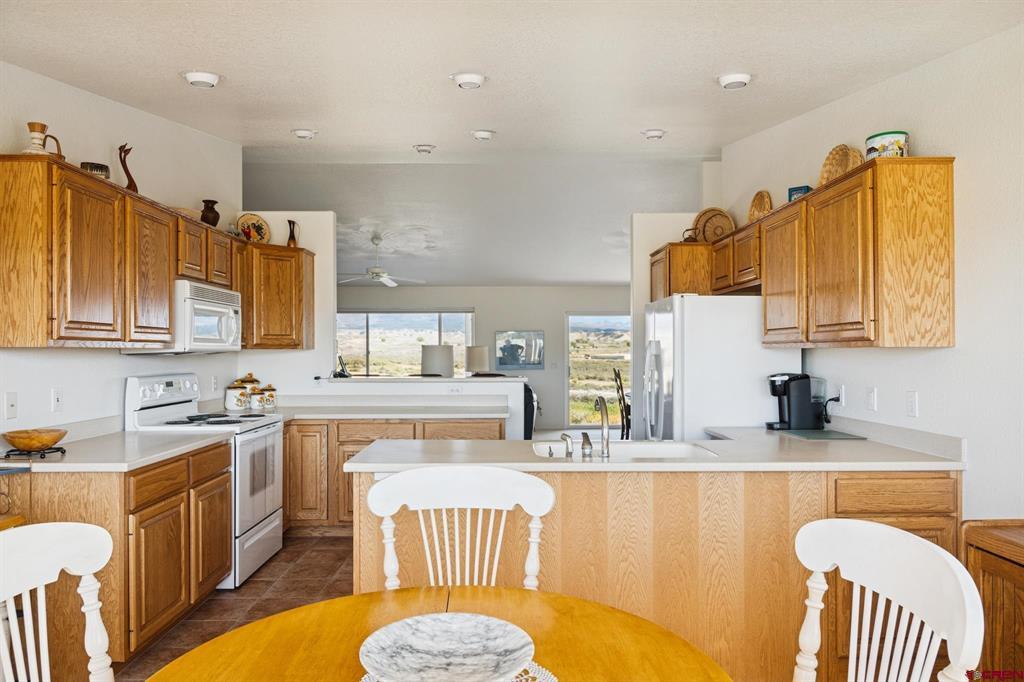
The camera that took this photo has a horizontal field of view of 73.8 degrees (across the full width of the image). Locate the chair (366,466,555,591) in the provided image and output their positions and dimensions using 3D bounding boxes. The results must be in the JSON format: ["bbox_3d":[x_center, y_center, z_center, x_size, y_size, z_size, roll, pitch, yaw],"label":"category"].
[{"bbox_3d":[-0.148,0.880,1.737,0.540,1.040,0.560,0,-1,0],"label":"chair"}]

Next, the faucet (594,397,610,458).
[{"bbox_3d":[0.391,0.368,2.982,0.050,0.252,0.215,0,-1,-1],"label":"faucet"}]

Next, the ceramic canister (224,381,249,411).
[{"bbox_3d":[-2.109,0.418,5.253,0.170,0.226,0.170,0,-1,-1],"label":"ceramic canister"}]

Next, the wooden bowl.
[{"bbox_3d":[-2.028,0.427,2.913,0.232,0.085,0.232,0,-1,0],"label":"wooden bowl"}]

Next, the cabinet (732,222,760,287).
[{"bbox_3d":[1.649,-0.549,4.344,0.328,0.348,0.465,0,-1,0],"label":"cabinet"}]

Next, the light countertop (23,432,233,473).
[{"bbox_3d":[-1.896,0.529,3.334,0.655,0.040,1.100,0,-1,0],"label":"light countertop"}]

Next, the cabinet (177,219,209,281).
[{"bbox_3d":[-2.034,-0.537,4.044,0.319,0.367,0.392,0,-1,-1],"label":"cabinet"}]

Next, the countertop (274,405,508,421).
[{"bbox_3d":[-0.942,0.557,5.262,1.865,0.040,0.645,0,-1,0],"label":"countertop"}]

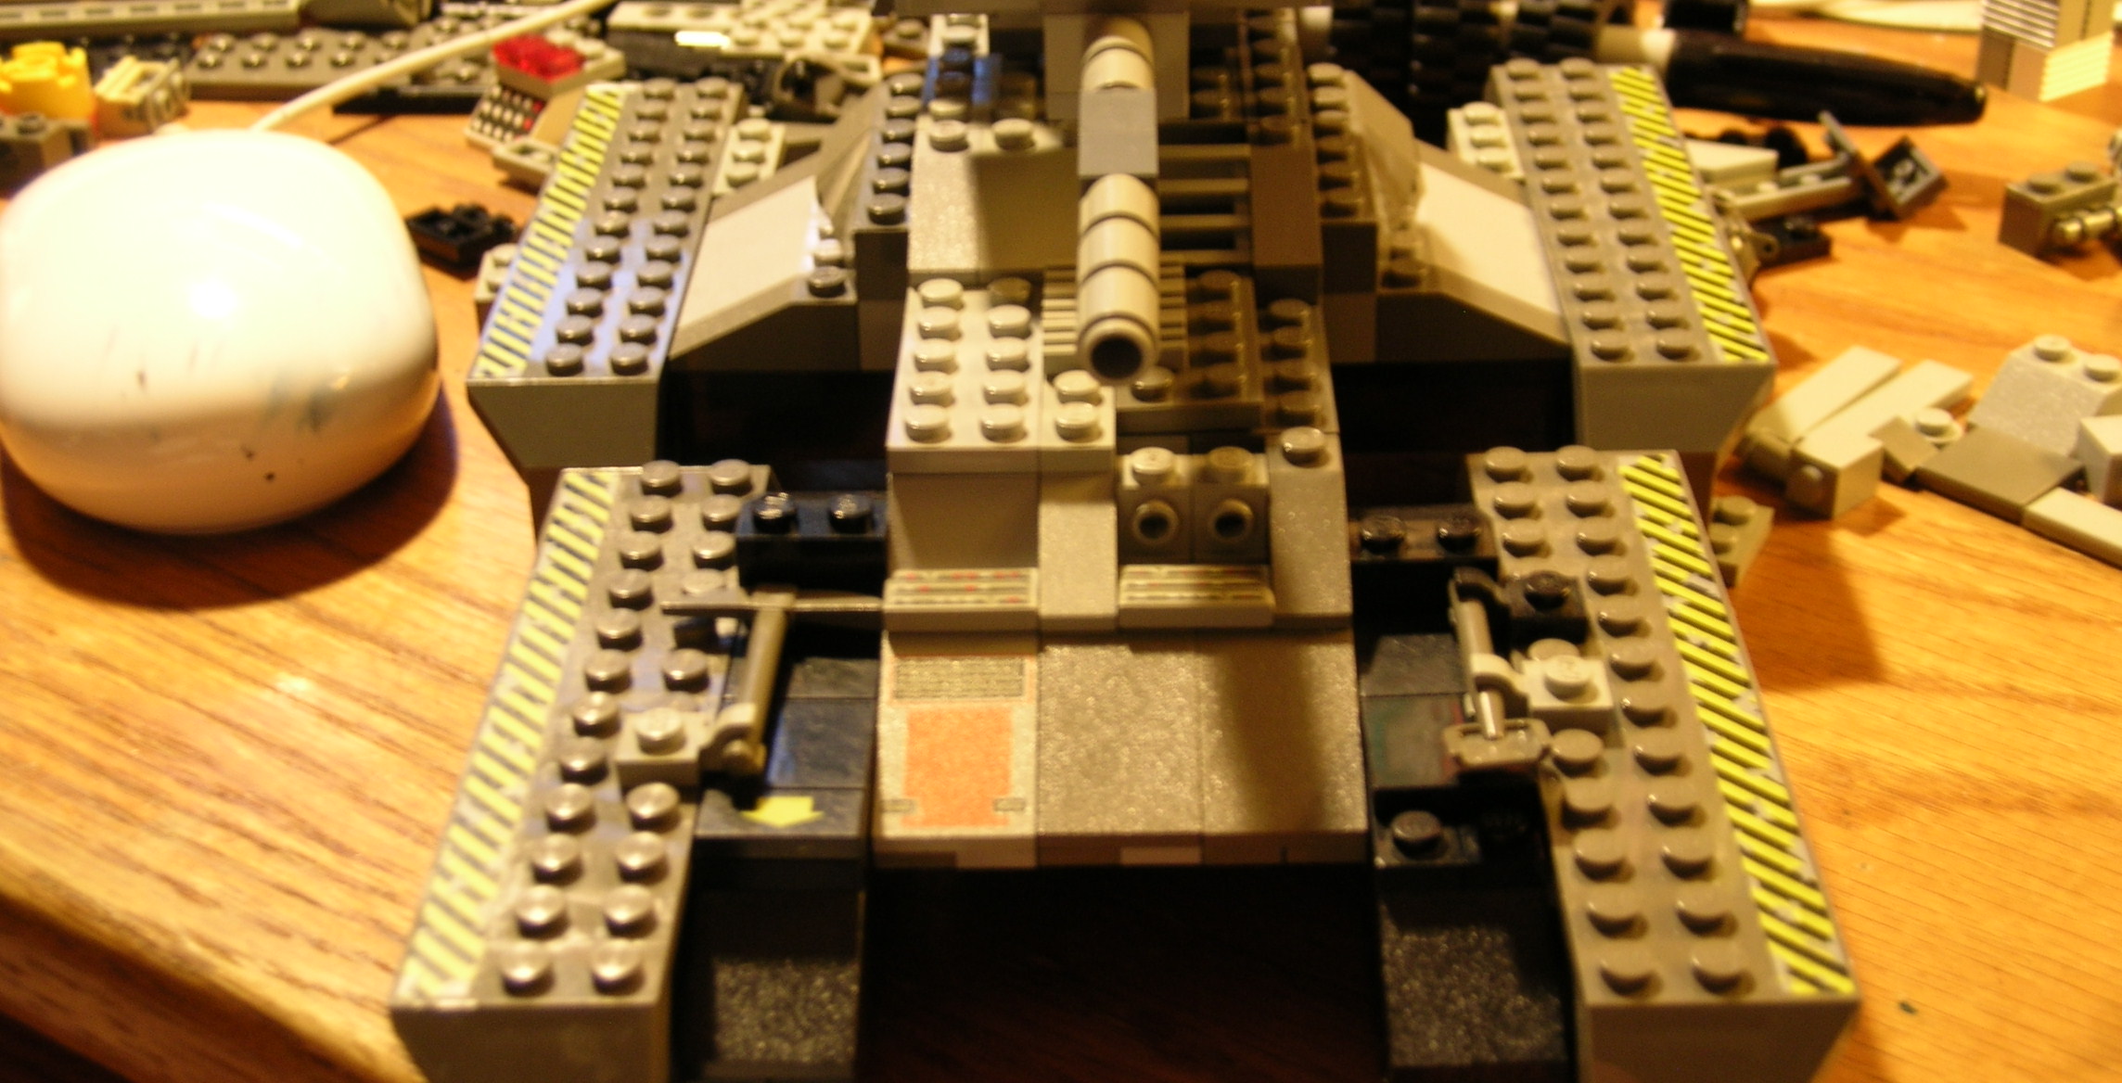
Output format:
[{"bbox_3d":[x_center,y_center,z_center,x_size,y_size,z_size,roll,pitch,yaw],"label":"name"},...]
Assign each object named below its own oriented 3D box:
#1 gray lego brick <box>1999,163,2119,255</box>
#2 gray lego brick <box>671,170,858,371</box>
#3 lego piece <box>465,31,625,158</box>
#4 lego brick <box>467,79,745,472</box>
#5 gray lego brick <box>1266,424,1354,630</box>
[{"bbox_3d":[0.160,-0.052,0.506,0.016,0.011,0.012,-16,33,-25],"label":"gray lego brick"},{"bbox_3d":[-0.037,-0.036,0.407,0.024,0.011,0.040,-1,30,1],"label":"gray lego brick"},{"bbox_3d":[-0.090,-0.078,0.557,0.016,0.015,0.024,25,39,38],"label":"lego piece"},{"bbox_3d":[-0.060,-0.039,0.436,0.024,0.015,0.096,-1,30,1],"label":"lego brick"},{"bbox_3d":[0.026,-0.002,0.335,0.008,0.011,0.024,-1,31,1],"label":"gray lego brick"}]

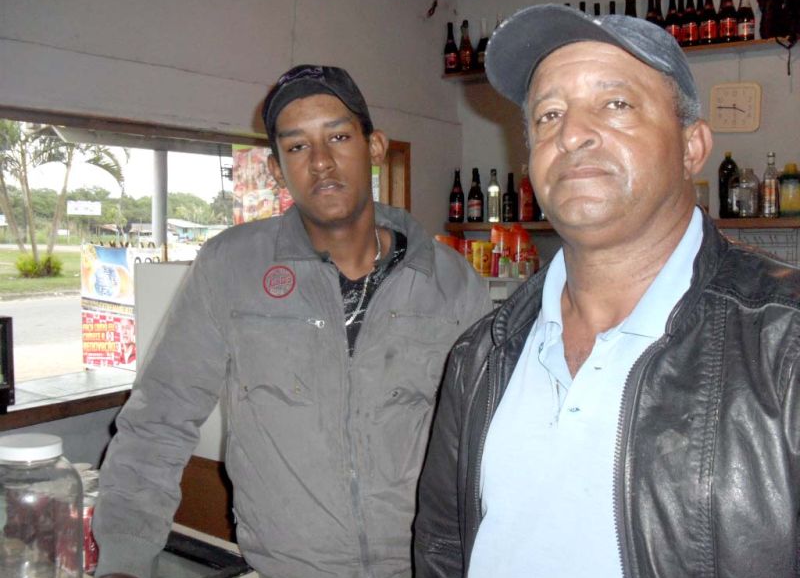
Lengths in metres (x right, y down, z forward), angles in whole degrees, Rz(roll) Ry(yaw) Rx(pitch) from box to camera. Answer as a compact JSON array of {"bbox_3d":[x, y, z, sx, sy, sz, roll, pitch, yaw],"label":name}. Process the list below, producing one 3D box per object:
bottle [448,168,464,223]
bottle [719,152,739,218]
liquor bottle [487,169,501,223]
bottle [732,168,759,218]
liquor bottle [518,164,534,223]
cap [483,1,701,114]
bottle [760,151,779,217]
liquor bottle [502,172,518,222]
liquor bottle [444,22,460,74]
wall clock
[{"bbox_3d":[0.315,-0.515,4.500,0.082,0.296,0.082,0,4,0],"label":"bottle"},{"bbox_3d":[1.525,-0.479,3.750,0.093,0.308,0.093,3,5,34],"label":"bottle"},{"bbox_3d":[0.508,-0.505,4.380,0.065,0.291,0.065,0,4,0],"label":"liquor bottle"},{"bbox_3d":[1.698,-0.472,3.975,0.138,0.240,0.138,1,4,30],"label":"bottle"},{"bbox_3d":[0.669,-0.504,4.280,0.079,0.305,0.079,0,4,0],"label":"liquor bottle"},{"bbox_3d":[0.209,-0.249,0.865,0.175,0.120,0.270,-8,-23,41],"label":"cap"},{"bbox_3d":[1.679,-0.467,3.660,0.073,0.297,0.073,3,5,34],"label":"bottle"},{"bbox_3d":[0.626,-0.517,4.569,0.084,0.277,0.084,1,4,30],"label":"liquor bottle"},{"bbox_3d":[0.304,-1.415,4.754,0.080,0.300,0.080,-1,4,0],"label":"liquor bottle"},{"bbox_3d":[1.713,-0.925,4.121,0.250,0.255,0.040,1,4,30],"label":"wall clock"}]

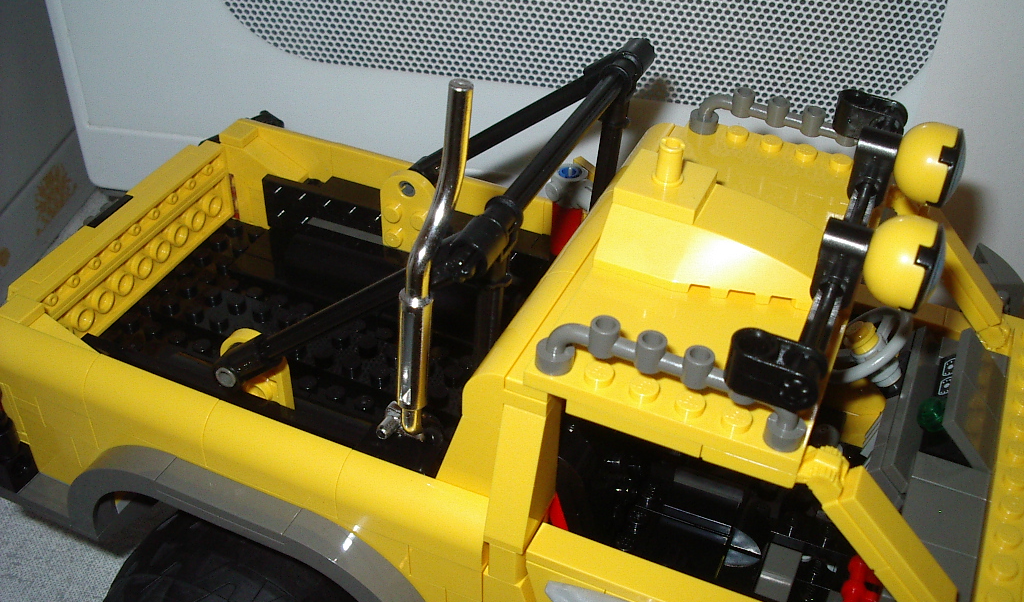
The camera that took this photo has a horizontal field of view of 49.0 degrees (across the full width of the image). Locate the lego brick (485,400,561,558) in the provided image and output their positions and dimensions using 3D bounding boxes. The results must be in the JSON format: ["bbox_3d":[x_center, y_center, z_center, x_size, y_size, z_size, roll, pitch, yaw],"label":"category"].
[{"bbox_3d":[0.002,0.031,0.208,0.008,0.029,0.016,17,42,17],"label":"lego brick"}]

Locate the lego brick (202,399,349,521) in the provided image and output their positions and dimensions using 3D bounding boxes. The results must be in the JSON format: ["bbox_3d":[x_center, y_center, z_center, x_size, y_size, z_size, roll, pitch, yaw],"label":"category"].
[{"bbox_3d":[-0.048,0.032,0.233,0.032,0.013,0.008,17,42,17],"label":"lego brick"}]

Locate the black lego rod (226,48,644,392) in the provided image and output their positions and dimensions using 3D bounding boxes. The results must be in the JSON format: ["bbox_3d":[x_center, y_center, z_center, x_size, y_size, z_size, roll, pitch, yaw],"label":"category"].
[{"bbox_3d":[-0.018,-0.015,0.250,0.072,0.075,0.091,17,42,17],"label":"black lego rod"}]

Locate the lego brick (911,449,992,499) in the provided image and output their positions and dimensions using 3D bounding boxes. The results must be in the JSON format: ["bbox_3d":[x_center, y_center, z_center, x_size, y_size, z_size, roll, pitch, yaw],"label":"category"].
[{"bbox_3d":[0.088,0.037,0.225,0.016,0.003,0.008,17,42,17],"label":"lego brick"}]

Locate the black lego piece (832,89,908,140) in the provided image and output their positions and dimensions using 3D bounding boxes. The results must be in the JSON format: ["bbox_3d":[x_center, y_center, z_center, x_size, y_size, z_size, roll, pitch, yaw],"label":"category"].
[{"bbox_3d":[0.076,-0.039,0.238,0.016,0.008,0.008,17,42,17],"label":"black lego piece"}]

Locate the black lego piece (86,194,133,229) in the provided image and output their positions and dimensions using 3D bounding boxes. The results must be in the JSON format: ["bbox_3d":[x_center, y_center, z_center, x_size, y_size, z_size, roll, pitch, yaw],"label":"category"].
[{"bbox_3d":[-0.104,-0.021,0.295,0.003,0.007,0.016,17,42,17],"label":"black lego piece"}]

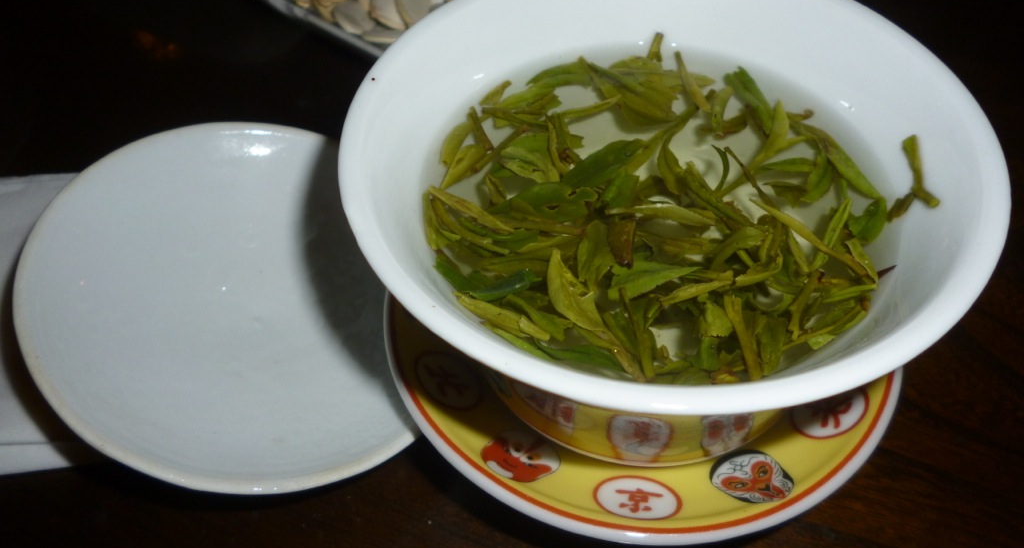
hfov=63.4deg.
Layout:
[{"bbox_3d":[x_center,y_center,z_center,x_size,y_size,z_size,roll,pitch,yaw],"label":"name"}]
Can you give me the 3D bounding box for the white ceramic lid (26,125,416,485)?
[{"bbox_3d":[-0.056,0.008,0.187,0.094,0.021,0.094,10,53,-14],"label":"white ceramic lid"}]

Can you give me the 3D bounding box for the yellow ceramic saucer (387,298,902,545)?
[{"bbox_3d":[0.027,0.011,0.183,0.108,0.022,0.108,-3,52,0],"label":"yellow ceramic saucer"}]

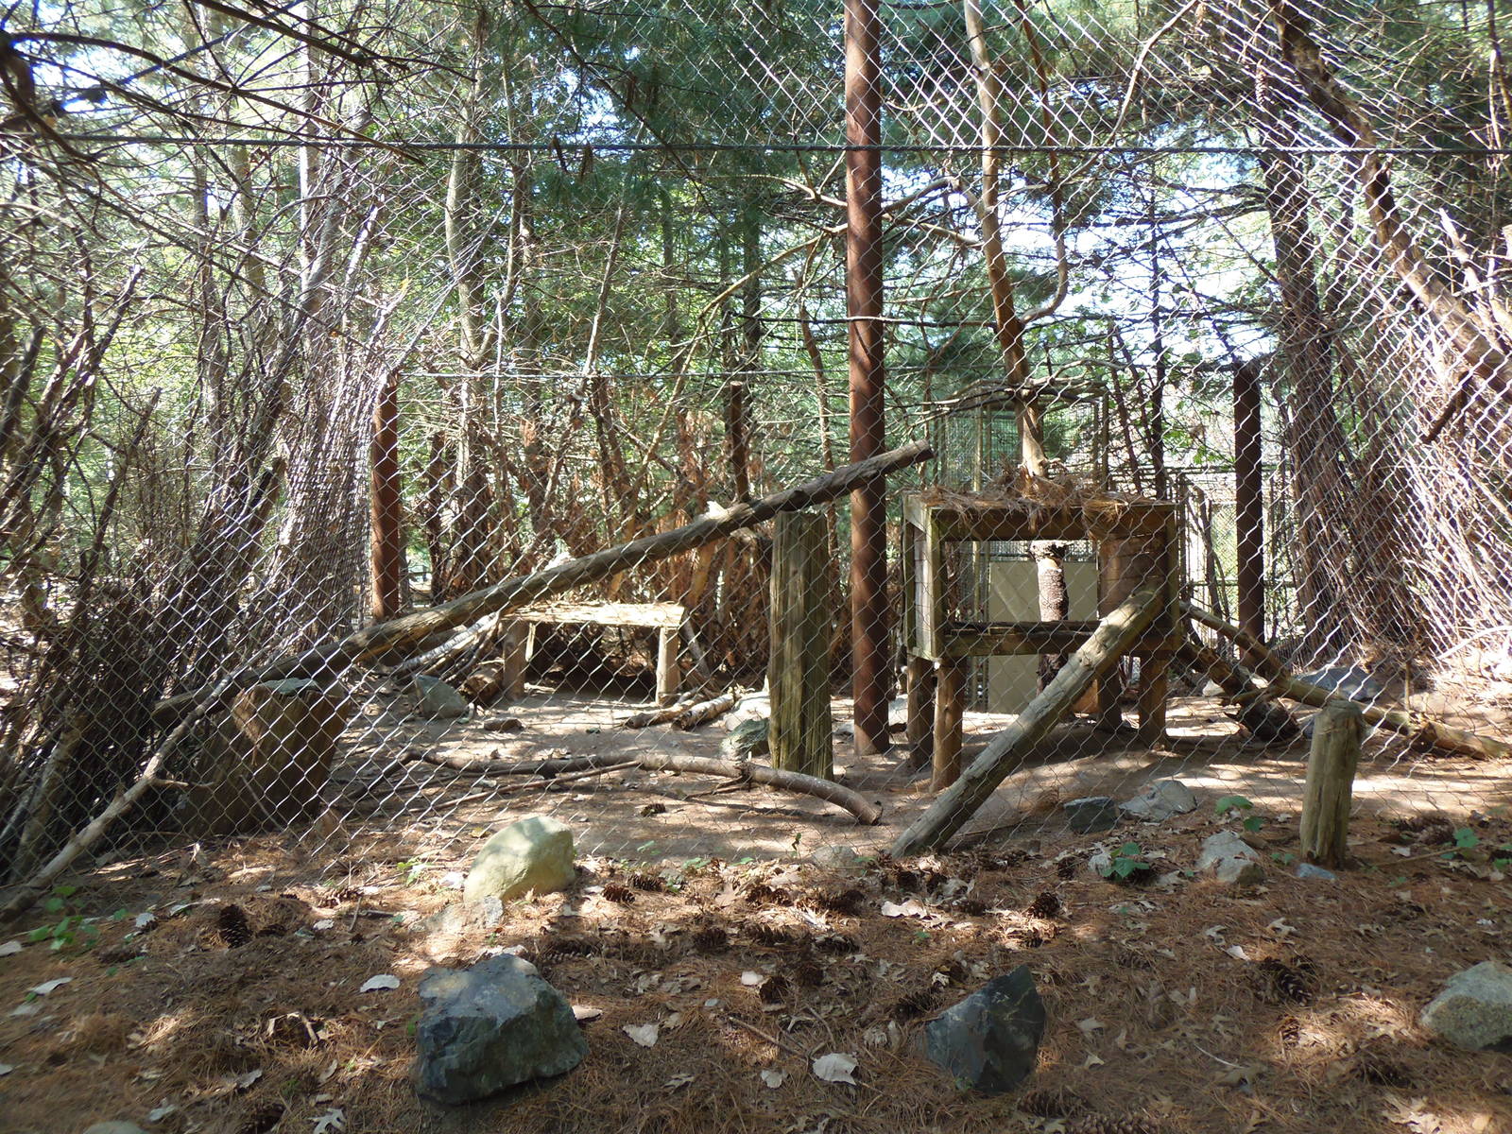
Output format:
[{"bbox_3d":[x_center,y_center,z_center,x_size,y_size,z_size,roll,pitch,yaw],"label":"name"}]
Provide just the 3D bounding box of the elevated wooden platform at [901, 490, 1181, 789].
[{"bbox_3d":[1.170,0.285,4.450,0.990,1.180,0.620,0,-1,-4],"label":"elevated wooden platform"}]

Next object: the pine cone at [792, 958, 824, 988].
[{"bbox_3d":[0.104,0.816,2.104,0.066,0.055,0.068,-1,3,0],"label":"pine cone"}]

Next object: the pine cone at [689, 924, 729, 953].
[{"bbox_3d":[-0.101,0.797,2.248,0.080,0.055,0.065,-1,3,0],"label":"pine cone"}]

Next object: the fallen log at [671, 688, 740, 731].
[{"bbox_3d":[-0.261,0.763,5.625,0.085,0.090,0.736,0,-1,21],"label":"fallen log"}]

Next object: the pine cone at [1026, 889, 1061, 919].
[{"bbox_3d":[0.694,0.814,2.530,0.068,0.052,0.070,0,-1,-17],"label":"pine cone"}]

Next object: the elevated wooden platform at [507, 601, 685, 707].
[{"bbox_3d":[-0.778,0.423,5.227,0.830,0.410,0.600,-1,3,0],"label":"elevated wooden platform"}]

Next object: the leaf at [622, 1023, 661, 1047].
[{"bbox_3d":[-0.219,0.893,2.000,0.070,0.020,0.070,0,-1,0],"label":"leaf"}]

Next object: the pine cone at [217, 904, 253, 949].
[{"bbox_3d":[-1.117,0.769,2.249,0.068,0.095,0.068,-13,3,-25],"label":"pine cone"}]

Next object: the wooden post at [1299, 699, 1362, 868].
[{"bbox_3d":[1.442,0.540,2.618,0.117,0.400,0.117,8,3,27],"label":"wooden post"}]

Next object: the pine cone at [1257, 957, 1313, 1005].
[{"bbox_3d":[1.081,0.848,2.140,0.065,0.055,0.110,0,-1,-34],"label":"pine cone"}]

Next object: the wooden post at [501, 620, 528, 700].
[{"bbox_3d":[-1.180,0.446,5.115,0.105,0.385,0.105,-1,3,0],"label":"wooden post"}]

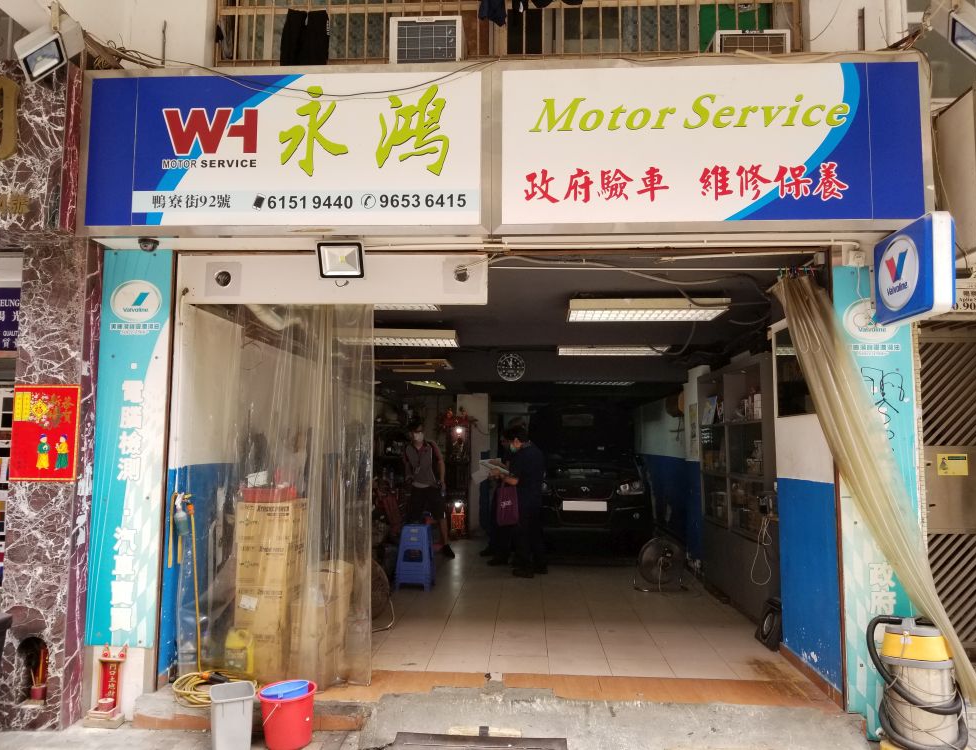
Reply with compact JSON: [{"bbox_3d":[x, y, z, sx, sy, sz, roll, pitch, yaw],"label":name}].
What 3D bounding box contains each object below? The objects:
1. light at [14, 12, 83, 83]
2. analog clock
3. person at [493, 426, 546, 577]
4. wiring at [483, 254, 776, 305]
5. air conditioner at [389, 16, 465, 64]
[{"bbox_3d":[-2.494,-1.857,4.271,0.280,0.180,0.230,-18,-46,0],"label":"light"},{"bbox_3d":[0.294,-0.097,9.419,0.350,0.350,0.050,0,-5,3],"label":"analog clock"},{"bbox_3d":[0.348,1.418,8.453,0.560,1.660,0.480,1,-5,-11],"label":"person"},{"bbox_3d":[0.906,-0.627,5.081,1.930,0.220,0.500,0,-5,3],"label":"wiring"},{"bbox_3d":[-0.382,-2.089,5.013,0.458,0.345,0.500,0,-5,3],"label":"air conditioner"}]

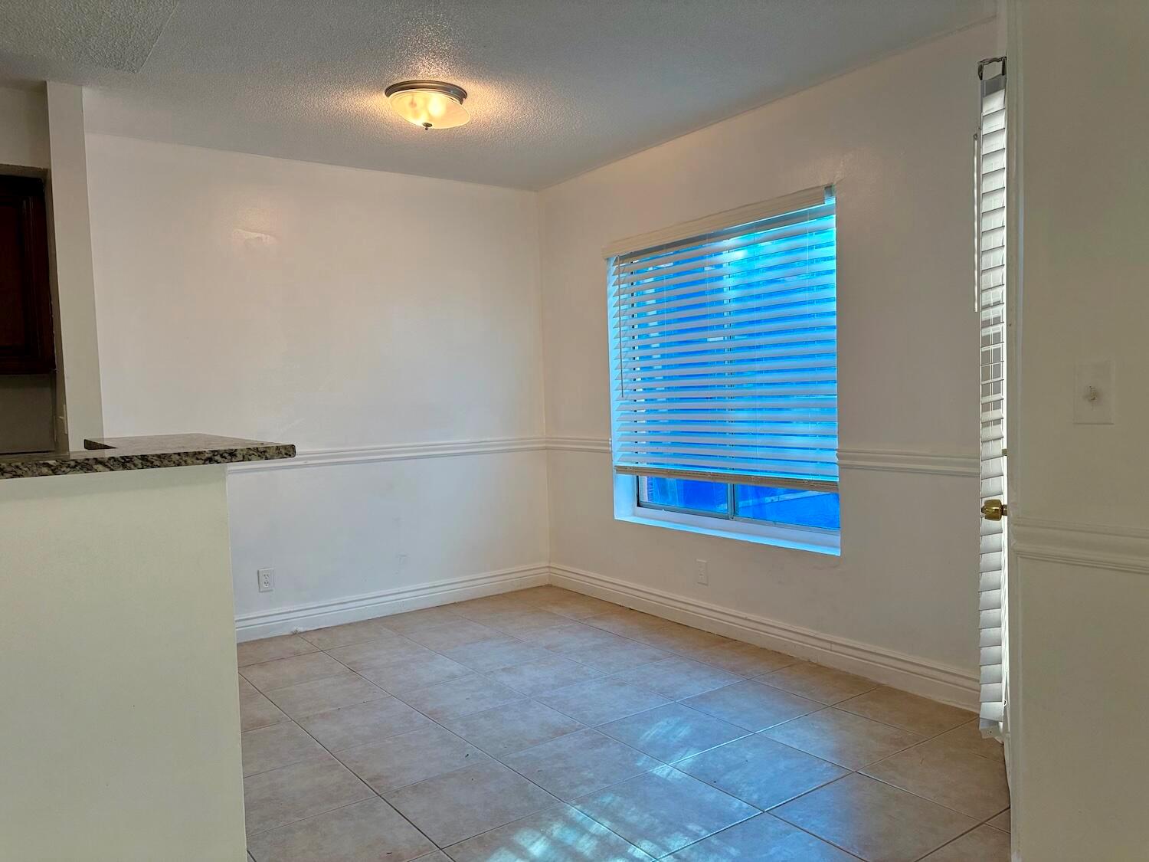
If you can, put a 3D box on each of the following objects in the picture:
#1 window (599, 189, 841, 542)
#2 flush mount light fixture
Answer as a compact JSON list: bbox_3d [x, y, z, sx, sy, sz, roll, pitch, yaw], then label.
[{"bbox_3d":[0.699,-0.258,4.192,0.140,1.520,1.510,-4,3,-35],"label":"window"},{"bbox_3d":[-0.602,-1.305,3.529,0.334,0.143,0.334,-2,3,0],"label":"flush mount light fixture"}]

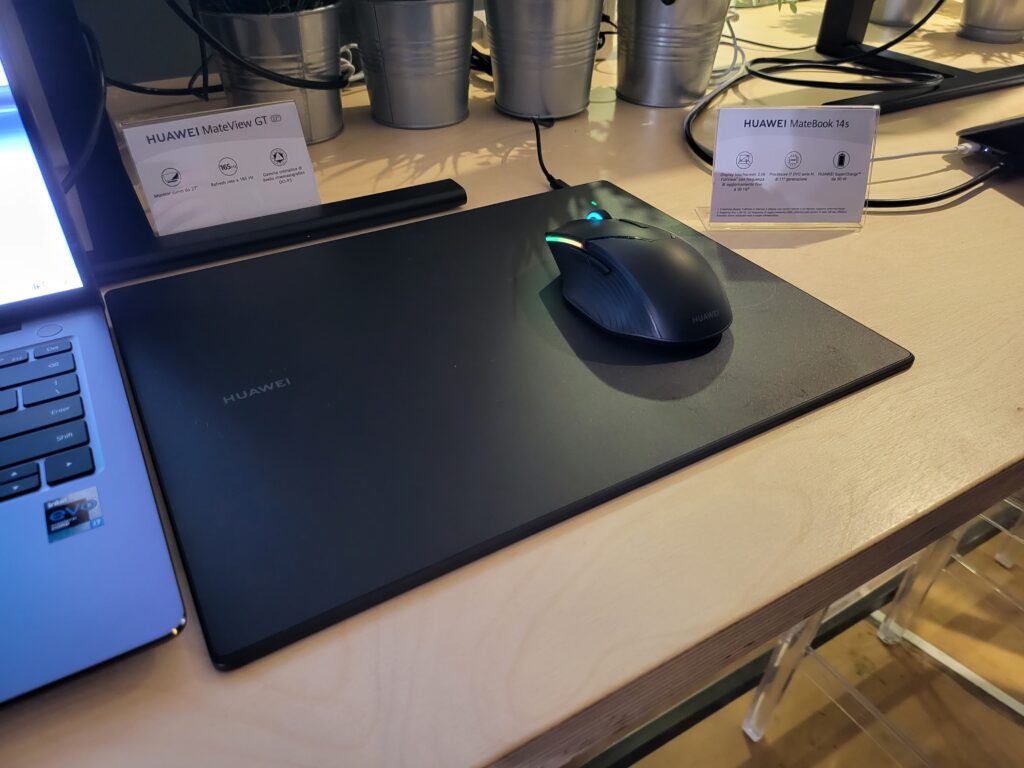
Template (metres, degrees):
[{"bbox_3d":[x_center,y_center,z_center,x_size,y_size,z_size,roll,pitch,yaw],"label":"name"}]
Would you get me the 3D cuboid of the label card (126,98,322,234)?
[{"bbox_3d":[-0.181,-0.135,0.459,0.107,0.077,0.005,-21,24,-26],"label":"label card"}]

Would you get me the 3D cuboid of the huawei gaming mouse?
[{"bbox_3d":[0.066,-0.063,0.385,0.070,0.040,0.121,-19,42,-24],"label":"huawei gaming mouse"}]

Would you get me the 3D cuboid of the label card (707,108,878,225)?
[{"bbox_3d":[0.190,-0.147,0.483,0.107,0.077,0.005,0,19,-2],"label":"label card"}]

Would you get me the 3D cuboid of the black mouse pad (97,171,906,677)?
[{"bbox_3d":[-0.012,-0.031,0.381,0.343,0.008,0.264,-19,42,-24],"label":"black mouse pad"}]

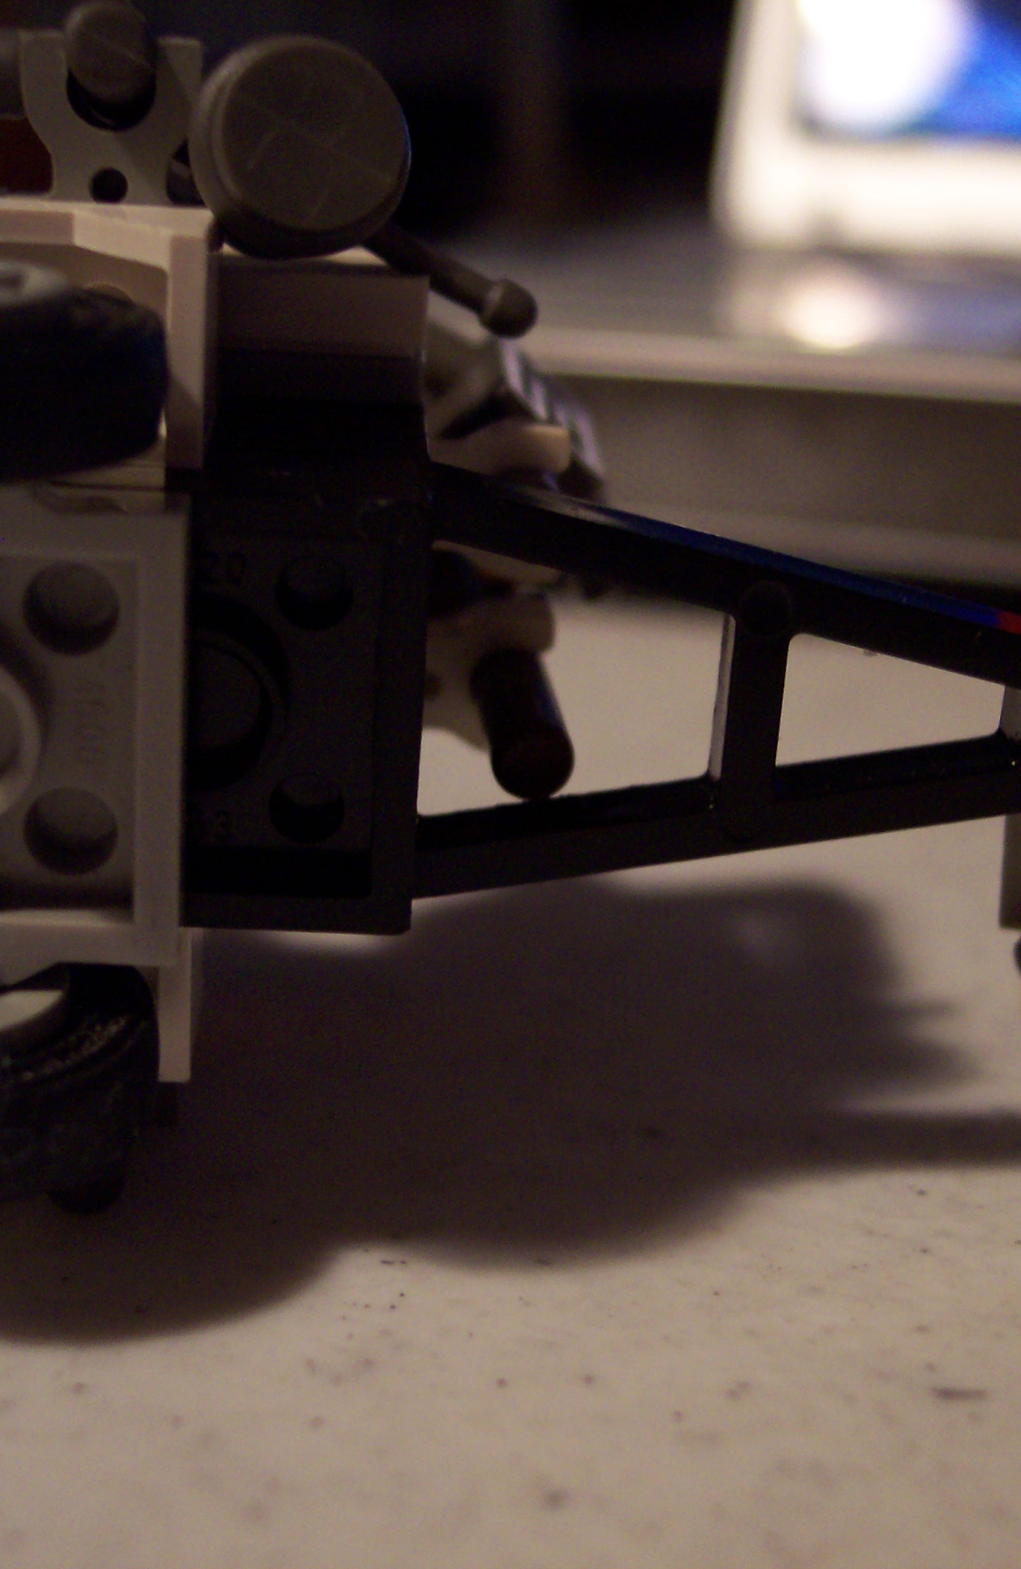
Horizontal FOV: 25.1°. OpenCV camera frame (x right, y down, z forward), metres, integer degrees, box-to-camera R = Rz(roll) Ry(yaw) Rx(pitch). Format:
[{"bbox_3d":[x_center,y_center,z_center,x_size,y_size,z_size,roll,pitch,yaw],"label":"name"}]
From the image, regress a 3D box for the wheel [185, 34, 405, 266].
[{"bbox_3d":[-0.008,-0.024,0.085,0.008,0.008,0.004,-2,6,-18],"label":"wheel"}]

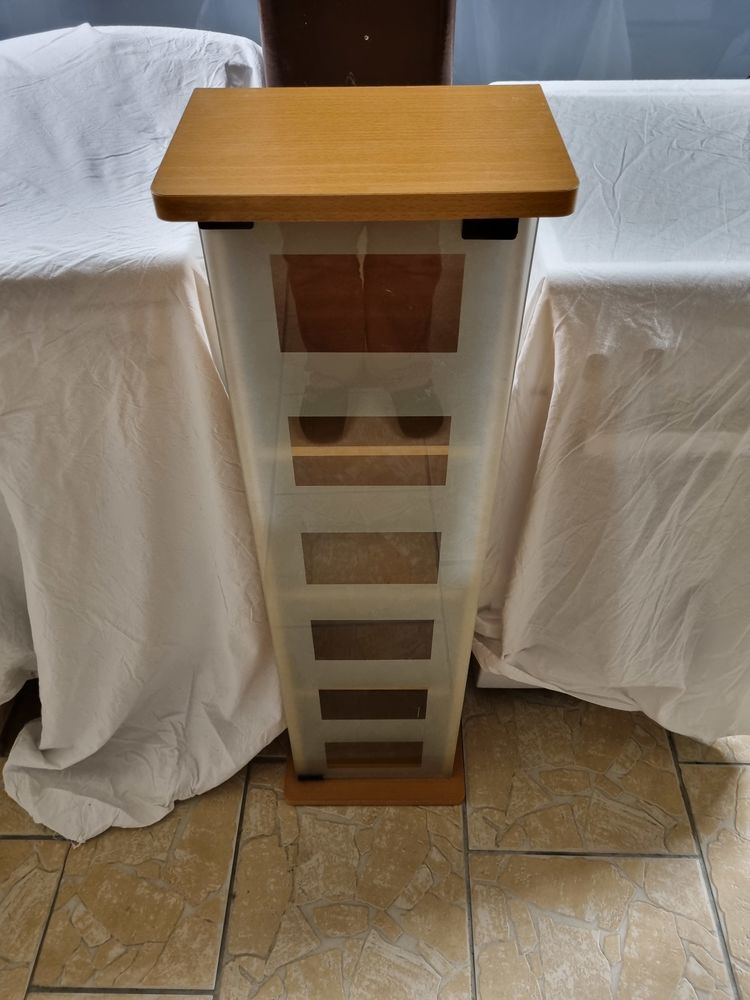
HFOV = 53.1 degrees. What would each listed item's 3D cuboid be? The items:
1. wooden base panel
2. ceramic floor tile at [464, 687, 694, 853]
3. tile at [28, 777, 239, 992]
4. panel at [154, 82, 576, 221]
[{"bbox_3d":[0.001,0.392,1.212,0.278,0.017,0.195,0,46,0],"label":"wooden base panel"},{"bbox_3d":[0.309,0.399,1.220,0.337,0.009,0.335,1,46,1],"label":"ceramic floor tile"},{"bbox_3d":[-0.329,0.524,1.106,0.246,0.009,0.335,1,46,1],"label":"tile"},{"bbox_3d":[-0.006,-0.257,0.545,0.278,0.017,0.195,0,46,0],"label":"panel"}]

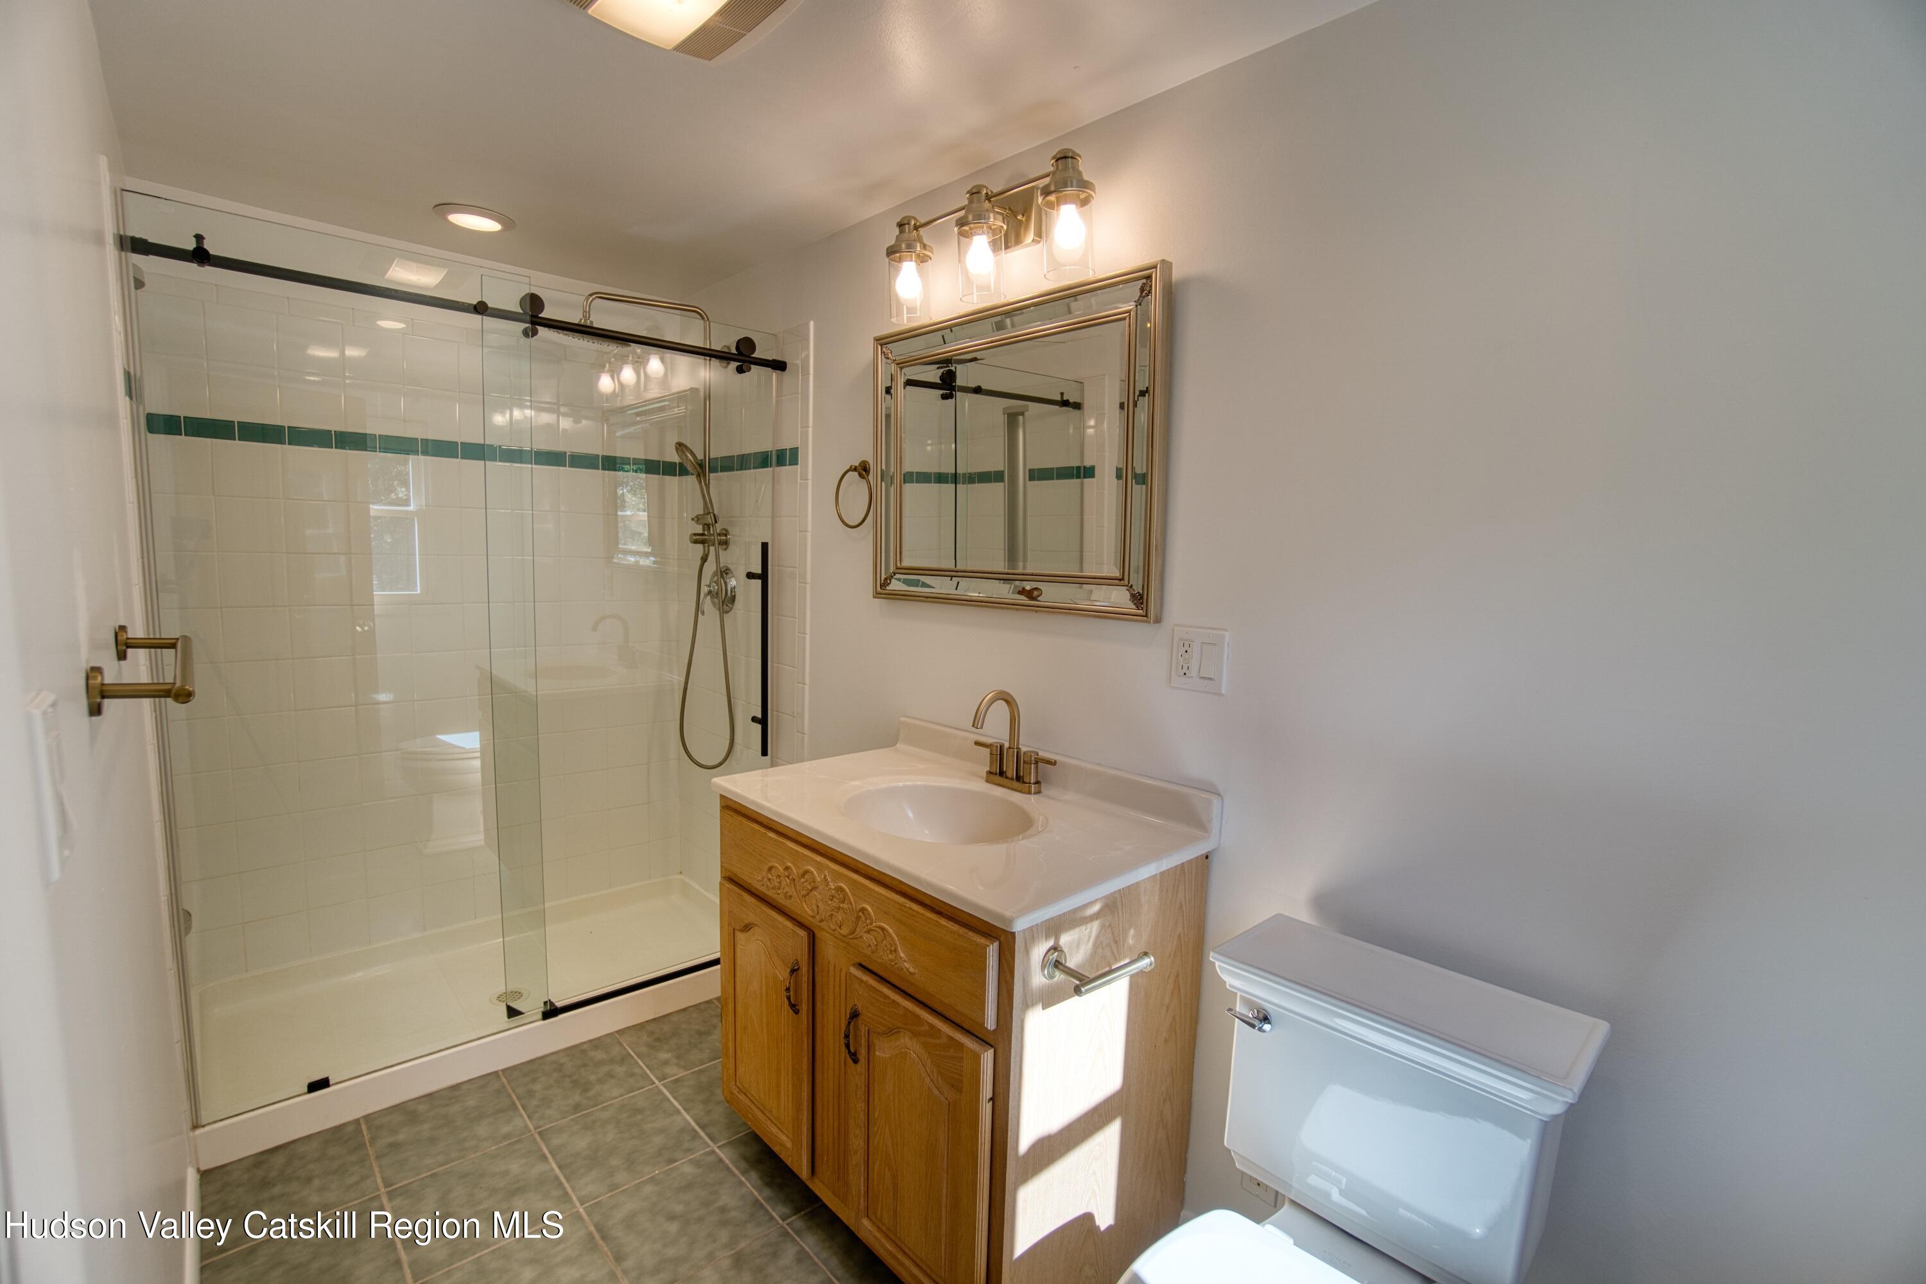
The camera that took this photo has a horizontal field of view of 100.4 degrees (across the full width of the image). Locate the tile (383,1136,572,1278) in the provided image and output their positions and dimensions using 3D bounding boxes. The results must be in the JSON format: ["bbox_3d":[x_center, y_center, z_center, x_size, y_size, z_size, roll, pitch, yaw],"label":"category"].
[{"bbox_3d":[-1.058,1.230,1.763,0.302,0.010,0.302,-4,8,-42],"label":"tile"}]

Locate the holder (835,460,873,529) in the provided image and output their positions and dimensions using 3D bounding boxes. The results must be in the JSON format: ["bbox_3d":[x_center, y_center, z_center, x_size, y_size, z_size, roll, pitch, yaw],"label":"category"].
[{"bbox_3d":[-0.293,-0.411,2.253,0.064,0.190,0.172,-4,9,-44],"label":"holder"}]

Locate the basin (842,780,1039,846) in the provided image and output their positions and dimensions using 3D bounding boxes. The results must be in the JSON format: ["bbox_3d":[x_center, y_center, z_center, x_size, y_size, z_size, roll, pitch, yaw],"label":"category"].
[{"bbox_3d":[-0.053,0.417,1.673,0.365,0.140,0.440,-4,9,-44],"label":"basin"}]

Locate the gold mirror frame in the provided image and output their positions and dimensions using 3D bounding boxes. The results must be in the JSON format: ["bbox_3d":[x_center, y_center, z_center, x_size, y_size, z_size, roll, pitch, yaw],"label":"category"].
[{"bbox_3d":[0.080,-0.420,1.870,0.037,0.685,0.874,-8,11,-44],"label":"gold mirror frame"}]

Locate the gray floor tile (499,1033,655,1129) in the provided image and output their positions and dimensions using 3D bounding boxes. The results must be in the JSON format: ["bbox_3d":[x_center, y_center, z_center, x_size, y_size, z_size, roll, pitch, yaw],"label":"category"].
[{"bbox_3d":[-1.040,1.186,2.175,0.302,0.010,0.302,-4,8,-42],"label":"gray floor tile"}]

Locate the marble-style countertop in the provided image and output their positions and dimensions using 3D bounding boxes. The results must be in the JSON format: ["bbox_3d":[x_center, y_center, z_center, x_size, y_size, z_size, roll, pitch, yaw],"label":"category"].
[{"bbox_3d":[-0.039,0.315,1.689,0.565,0.106,0.945,-4,9,-44],"label":"marble-style countertop"}]

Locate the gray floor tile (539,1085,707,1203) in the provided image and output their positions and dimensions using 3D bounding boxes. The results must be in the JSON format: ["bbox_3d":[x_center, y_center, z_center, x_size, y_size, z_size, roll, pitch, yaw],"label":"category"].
[{"bbox_3d":[-0.825,1.217,1.953,0.302,0.010,0.302,-4,8,-42],"label":"gray floor tile"}]

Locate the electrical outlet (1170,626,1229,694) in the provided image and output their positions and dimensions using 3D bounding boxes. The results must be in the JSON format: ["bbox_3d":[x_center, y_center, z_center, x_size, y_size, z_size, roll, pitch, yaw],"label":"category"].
[{"bbox_3d":[0.457,0.036,1.562,0.008,0.121,0.119,-4,9,-44],"label":"electrical outlet"}]

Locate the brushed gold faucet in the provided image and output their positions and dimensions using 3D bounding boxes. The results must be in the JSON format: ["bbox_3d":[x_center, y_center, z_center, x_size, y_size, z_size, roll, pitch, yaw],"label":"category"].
[{"bbox_3d":[0.078,0.223,1.806,0.165,0.226,0.255,-4,9,-44],"label":"brushed gold faucet"}]

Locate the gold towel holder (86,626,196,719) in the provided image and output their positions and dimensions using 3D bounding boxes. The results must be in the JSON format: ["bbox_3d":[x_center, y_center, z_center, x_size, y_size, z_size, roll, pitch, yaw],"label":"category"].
[{"bbox_3d":[-1.035,0.025,1.019,0.080,0.052,0.505,-4,9,-44],"label":"gold towel holder"}]

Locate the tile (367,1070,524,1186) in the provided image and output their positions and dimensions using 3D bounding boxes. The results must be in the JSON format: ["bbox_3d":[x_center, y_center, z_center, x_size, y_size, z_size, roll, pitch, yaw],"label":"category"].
[{"bbox_3d":[-1.273,1.199,1.983,0.302,0.010,0.302,-4,8,-42],"label":"tile"}]

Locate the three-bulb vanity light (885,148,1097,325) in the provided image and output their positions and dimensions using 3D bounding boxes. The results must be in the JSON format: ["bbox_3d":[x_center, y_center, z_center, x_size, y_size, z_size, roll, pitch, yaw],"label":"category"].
[{"bbox_3d":[0.069,-0.860,1.759,0.190,0.245,0.570,-4,9,-44],"label":"three-bulb vanity light"}]

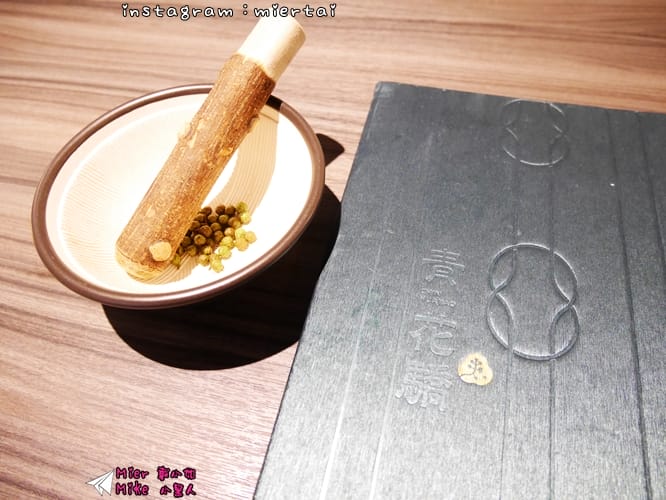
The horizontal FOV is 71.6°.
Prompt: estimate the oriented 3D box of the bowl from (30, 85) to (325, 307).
[{"bbox_3d":[-0.070,-0.021,0.237,0.134,0.053,0.134,-1,58,2],"label":"bowl"}]

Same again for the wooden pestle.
[{"bbox_3d":[-0.059,-0.052,0.223,0.025,0.025,0.137,29,82,0],"label":"wooden pestle"}]

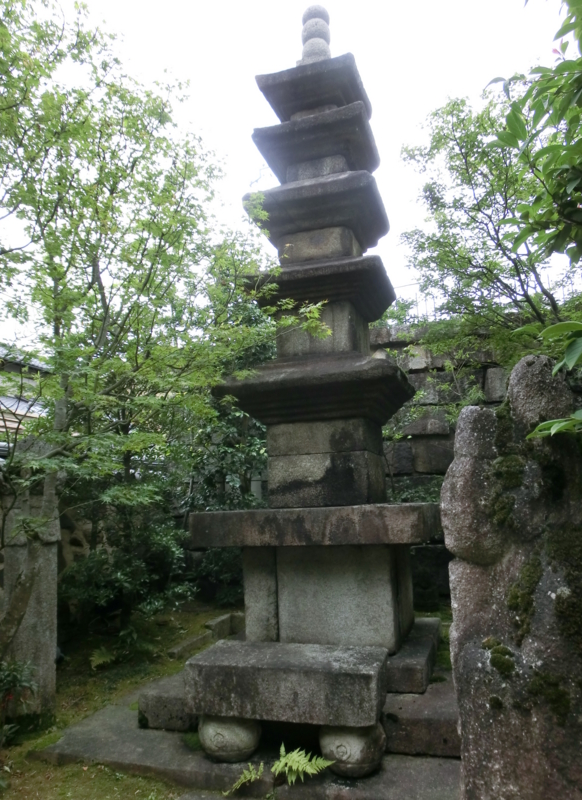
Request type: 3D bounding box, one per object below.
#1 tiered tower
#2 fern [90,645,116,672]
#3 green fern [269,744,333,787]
[{"bbox_3d":[0.161,-0.705,4.226,1.600,5.450,2.100,-5,-9,17],"label":"tiered tower"},{"bbox_3d":[-1.517,2.080,4.650,0.210,0.150,0.200,-3,-9,0],"label":"fern"},{"bbox_3d":[0.054,1.716,2.720,0.290,0.150,0.210,-3,-9,0],"label":"green fern"}]

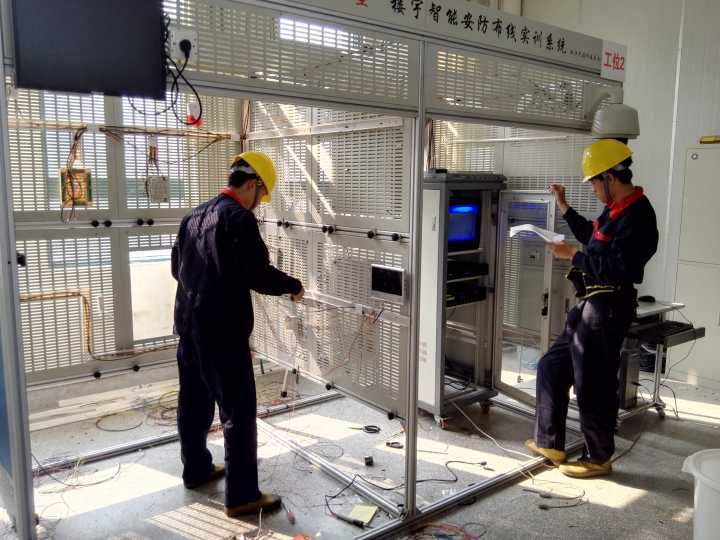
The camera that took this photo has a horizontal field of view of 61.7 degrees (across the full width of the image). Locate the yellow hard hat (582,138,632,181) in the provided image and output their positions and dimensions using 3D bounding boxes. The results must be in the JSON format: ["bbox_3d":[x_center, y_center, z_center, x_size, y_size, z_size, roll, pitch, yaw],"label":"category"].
[{"bbox_3d":[1.279,-0.570,3.142,0.290,0.160,0.225,-29,12,-5],"label":"yellow hard hat"}]

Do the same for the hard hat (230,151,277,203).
[{"bbox_3d":[-0.521,-0.459,2.963,0.285,0.160,0.225,45,-17,-29],"label":"hard hat"}]

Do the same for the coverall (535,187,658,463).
[{"bbox_3d":[1.294,0.308,3.317,0.600,1.480,0.530,-2,8,-20],"label":"coverall"}]

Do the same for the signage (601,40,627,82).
[{"bbox_3d":[1.476,-1.213,3.512,0.258,0.208,0.020,-5,10,-37],"label":"signage"}]

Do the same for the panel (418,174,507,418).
[{"bbox_3d":[0.573,0.177,4.198,0.557,1.625,0.590,-5,10,-37],"label":"panel"}]

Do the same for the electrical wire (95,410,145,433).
[{"bbox_3d":[-1.588,0.993,3.998,0.340,0.020,0.370,1,8,0],"label":"electrical wire"}]

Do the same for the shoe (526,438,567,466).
[{"bbox_3d":[1.052,1.038,3.420,0.280,0.115,0.105,22,17,25],"label":"shoe"}]

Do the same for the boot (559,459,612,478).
[{"bbox_3d":[1.249,1.065,3.316,0.290,0.115,0.105,0,8,-5],"label":"boot"}]

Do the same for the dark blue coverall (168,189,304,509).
[{"bbox_3d":[-0.602,0.359,3.016,0.630,1.460,0.550,-5,10,-37],"label":"dark blue coverall"}]

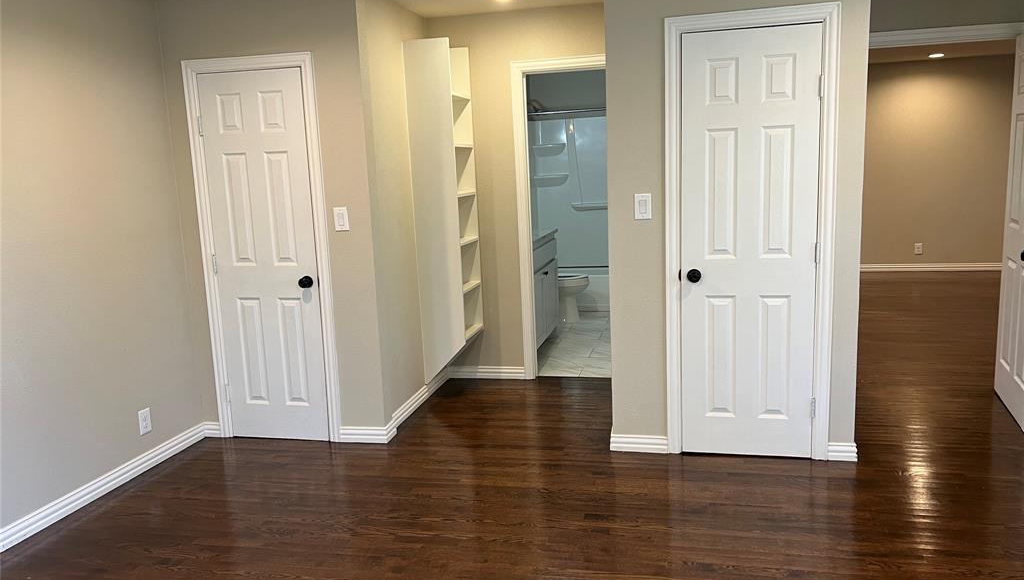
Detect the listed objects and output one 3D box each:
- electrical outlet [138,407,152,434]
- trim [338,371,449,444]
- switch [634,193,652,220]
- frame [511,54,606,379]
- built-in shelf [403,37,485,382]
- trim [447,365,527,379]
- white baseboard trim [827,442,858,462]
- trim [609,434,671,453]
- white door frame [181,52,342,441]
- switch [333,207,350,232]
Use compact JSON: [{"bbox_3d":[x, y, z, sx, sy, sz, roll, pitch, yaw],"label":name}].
[{"bbox_3d":[-1.898,0.685,3.992,0.009,0.124,0.081,0,10,13],"label":"electrical outlet"},{"bbox_3d":[-0.682,0.692,4.859,0.264,0.090,1.263,0,10,13],"label":"trim"},{"bbox_3d":[0.636,-0.400,3.718,0.075,0.126,0.010,0,10,13],"label":"switch"},{"bbox_3d":[0.416,-0.435,5.113,0.740,2.131,0.120,0,10,13],"label":"frame"},{"bbox_3d":[-0.409,-0.472,4.921,0.287,2.106,0.468,0,10,13],"label":"built-in shelf"},{"bbox_3d":[-0.174,0.583,5.373,0.537,0.090,0.018,0,10,13],"label":"trim"},{"bbox_3d":[1.604,0.784,3.709,0.138,0.090,0.018,0,10,13],"label":"white baseboard trim"},{"bbox_3d":[0.651,0.790,3.922,0.295,0.090,0.018,0,10,13],"label":"trim"},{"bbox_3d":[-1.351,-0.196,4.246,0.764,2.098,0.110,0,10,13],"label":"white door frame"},{"bbox_3d":[-0.904,-0.374,4.074,0.077,0.127,0.010,0,10,13],"label":"switch"}]

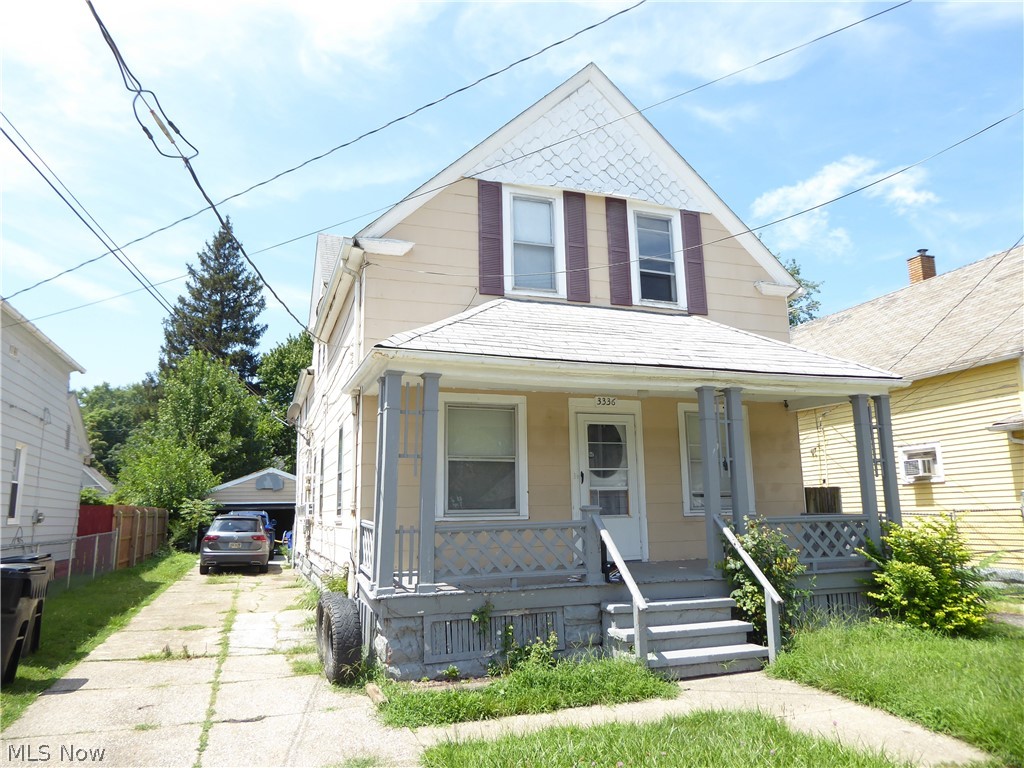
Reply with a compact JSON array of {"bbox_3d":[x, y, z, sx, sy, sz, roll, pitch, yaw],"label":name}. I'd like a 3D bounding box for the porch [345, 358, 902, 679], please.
[{"bbox_3d":[1.478,1.472,8.791,6.514,3.060,3.361,3,-10,-19],"label":"porch"}]

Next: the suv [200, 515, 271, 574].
[{"bbox_3d":[-8.383,4.818,22.612,1.840,1.670,4.650,3,-10,-19],"label":"suv"}]

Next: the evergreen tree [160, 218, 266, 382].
[{"bbox_3d":[-18.230,-0.613,45.334,7.007,20.489,7.007,3,-10,-19],"label":"evergreen tree"}]

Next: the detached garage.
[{"bbox_3d":[-10.786,5.718,32.912,5.900,3.518,6.200,3,-10,-19],"label":"detached garage"}]

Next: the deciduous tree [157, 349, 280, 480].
[{"bbox_3d":[-13.300,2.946,33.515,5.264,9.260,5.264,3,-10,-19],"label":"deciduous tree"}]

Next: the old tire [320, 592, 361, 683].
[{"bbox_3d":[-1.589,2.397,6.905,0.243,0.765,0.765,3,-10,-19],"label":"old tire"}]

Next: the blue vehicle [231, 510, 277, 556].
[{"bbox_3d":[-10.423,6.017,29.287,1.880,1.770,4.650,2,-10,-19],"label":"blue vehicle"}]

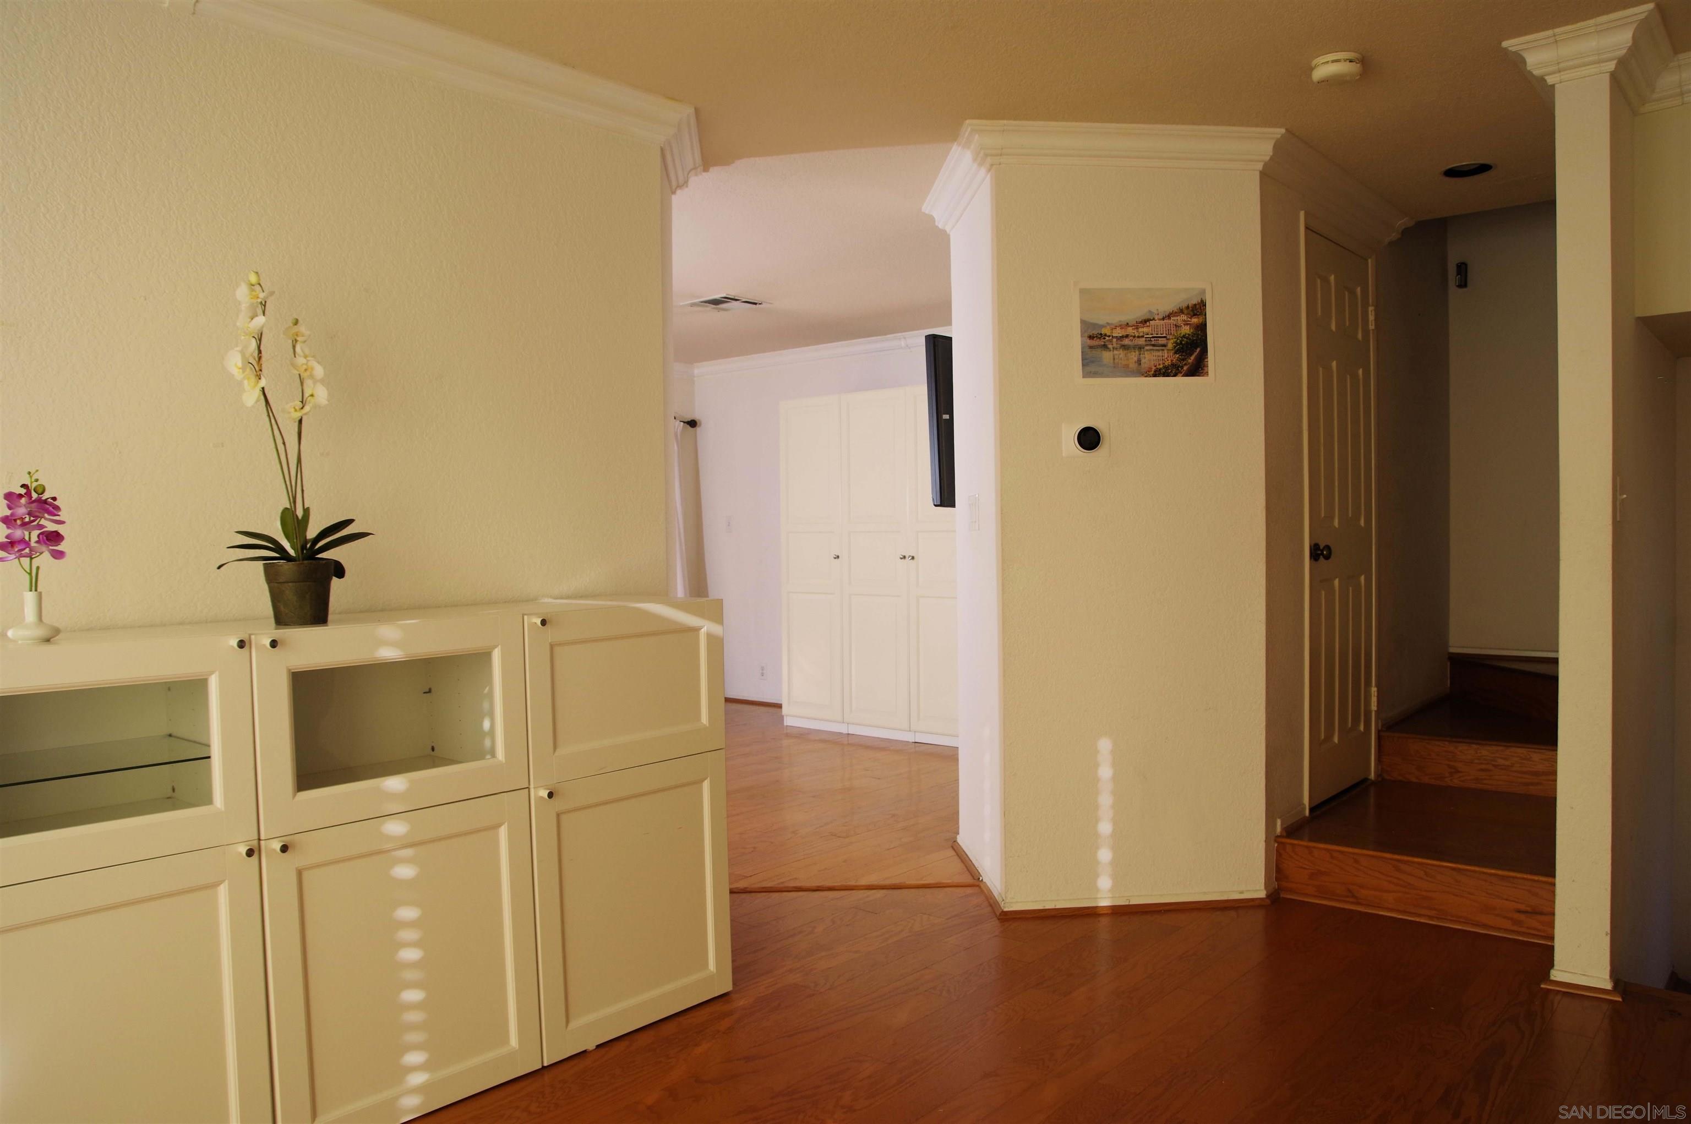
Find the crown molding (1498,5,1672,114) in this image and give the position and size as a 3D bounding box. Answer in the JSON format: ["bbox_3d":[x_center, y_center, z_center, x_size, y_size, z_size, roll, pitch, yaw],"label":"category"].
[{"bbox_3d":[1.965,-1.280,3.085,0.318,0.105,0.514,0,2,40],"label":"crown molding"}]

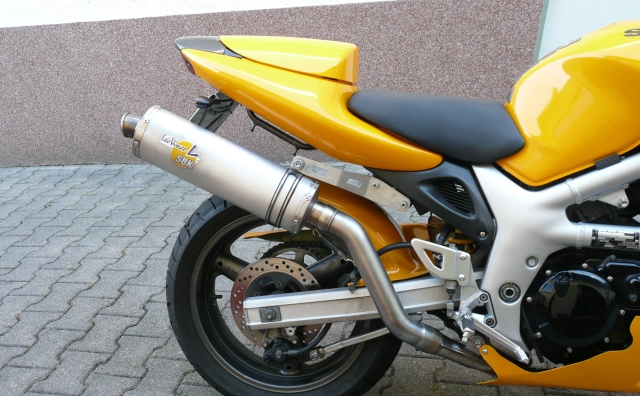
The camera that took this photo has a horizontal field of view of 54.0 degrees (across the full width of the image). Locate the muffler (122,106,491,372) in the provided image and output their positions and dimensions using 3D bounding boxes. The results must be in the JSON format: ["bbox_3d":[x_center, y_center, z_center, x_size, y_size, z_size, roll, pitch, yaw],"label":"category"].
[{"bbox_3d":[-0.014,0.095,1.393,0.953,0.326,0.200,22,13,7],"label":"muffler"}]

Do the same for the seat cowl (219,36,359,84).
[{"bbox_3d":[-0.071,-0.323,1.497,0.346,0.128,0.220,0,9,12],"label":"seat cowl"}]

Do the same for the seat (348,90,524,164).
[{"bbox_3d":[0.263,-0.170,1.454,0.390,0.157,0.270,0,9,12],"label":"seat"}]

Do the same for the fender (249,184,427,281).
[{"bbox_3d":[0.019,0.060,1.557,0.520,0.298,0.230,0,9,12],"label":"fender"}]

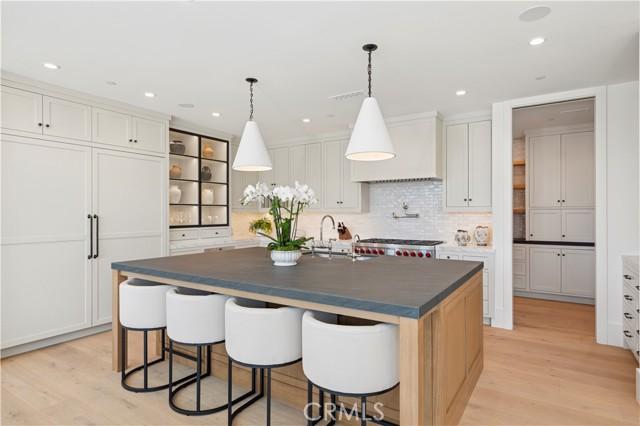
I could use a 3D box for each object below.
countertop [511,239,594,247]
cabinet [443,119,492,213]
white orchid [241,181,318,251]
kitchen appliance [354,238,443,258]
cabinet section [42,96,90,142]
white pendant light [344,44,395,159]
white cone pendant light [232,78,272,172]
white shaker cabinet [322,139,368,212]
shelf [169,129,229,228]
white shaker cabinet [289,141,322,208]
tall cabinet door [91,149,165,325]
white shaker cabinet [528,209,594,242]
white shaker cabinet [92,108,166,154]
[{"bbox_3d":[3.689,0.453,5.820,1.321,0.046,0.614,0,0,33],"label":"countertop"},{"bbox_3d":[2.101,-0.627,4.953,0.676,1.230,0.330,0,0,33],"label":"cabinet"},{"bbox_3d":[-0.338,0.015,3.000,0.620,0.590,0.420,0,0,0],"label":"white orchid"},{"bbox_3d":[1.207,0.917,5.307,1.215,0.965,0.710,0,0,33],"label":"kitchen appliance"},{"bbox_3d":[-2.836,-0.982,3.871,0.420,0.409,0.452,0,0,33],"label":"cabinet section"},{"bbox_3d":[0.410,-0.902,2.883,0.405,0.885,0.405,0,0,0],"label":"white pendant light"},{"bbox_3d":[-0.683,-0.902,3.594,0.405,0.885,0.405,0,0,0],"label":"white cone pendant light"},{"bbox_3d":[0.426,-0.606,5.925,0.734,1.201,0.302,0,0,33],"label":"white shaker cabinet"},{"bbox_3d":[-2.020,-0.482,5.650,0.360,1.432,1.190,0,0,33],"label":"shelf"},{"bbox_3d":[-0.187,-0.608,6.322,0.726,1.186,0.302,0,0,33],"label":"white shaker cabinet"},{"bbox_3d":[-2.336,0.279,4.384,0.050,2.008,0.902,0,0,33],"label":"tall cabinet door"},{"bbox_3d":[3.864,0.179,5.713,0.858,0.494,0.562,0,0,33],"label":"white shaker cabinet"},{"bbox_3d":[-2.562,-0.988,4.529,0.614,0.426,0.913,0,0,33],"label":"white shaker cabinet"}]

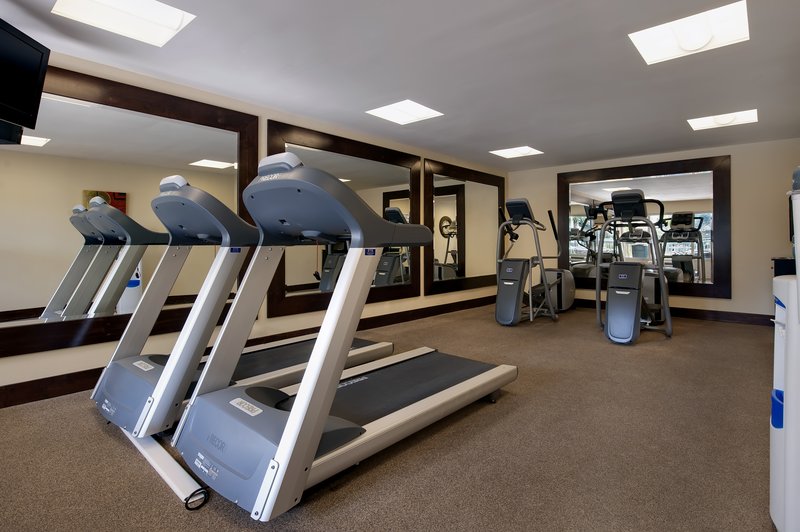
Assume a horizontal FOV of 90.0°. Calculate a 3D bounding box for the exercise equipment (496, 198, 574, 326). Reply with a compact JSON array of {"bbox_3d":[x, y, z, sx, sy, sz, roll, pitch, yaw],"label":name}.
[{"bbox_3d":[2.075,-0.111,5.988,0.795,1.728,1.929,3,4,42],"label":"exercise equipment"}]

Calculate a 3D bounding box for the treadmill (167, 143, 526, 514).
[{"bbox_3d":[-0.162,0.175,2.458,0.890,1.516,2.062,3,4,43],"label":"treadmill"}]

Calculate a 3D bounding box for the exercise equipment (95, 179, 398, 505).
[{"bbox_3d":[-1.060,0.144,3.082,0.880,1.511,2.051,3,4,42],"label":"exercise equipment"}]

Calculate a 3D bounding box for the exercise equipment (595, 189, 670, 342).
[{"bbox_3d":[3.069,-0.062,5.089,0.731,1.728,1.908,2,4,38],"label":"exercise equipment"}]

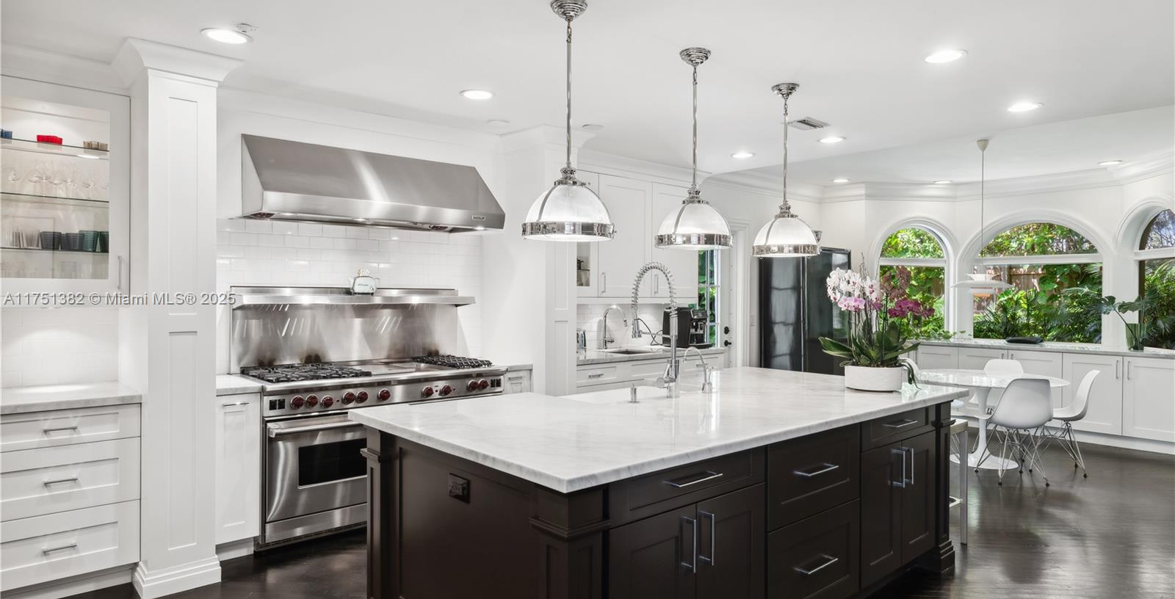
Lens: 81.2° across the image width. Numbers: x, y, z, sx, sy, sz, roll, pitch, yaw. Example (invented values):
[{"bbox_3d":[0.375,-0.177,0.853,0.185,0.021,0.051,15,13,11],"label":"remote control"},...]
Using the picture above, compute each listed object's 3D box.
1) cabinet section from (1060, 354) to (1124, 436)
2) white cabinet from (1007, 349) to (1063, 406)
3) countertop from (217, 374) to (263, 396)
[{"bbox_3d":[5.081,0.901,6.791,0.580,0.755,0.475,0,1,-41],"label":"cabinet section"},{"bbox_3d":[4.794,0.935,7.204,0.580,0.800,0.485,0,0,-42],"label":"white cabinet"},{"bbox_3d":[-2.088,0.487,3.870,0.280,0.040,0.660,0,0,-42],"label":"countertop"}]

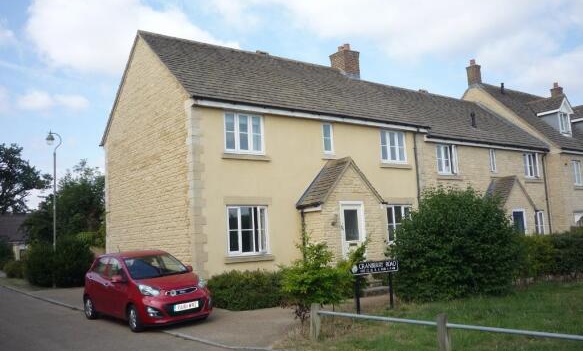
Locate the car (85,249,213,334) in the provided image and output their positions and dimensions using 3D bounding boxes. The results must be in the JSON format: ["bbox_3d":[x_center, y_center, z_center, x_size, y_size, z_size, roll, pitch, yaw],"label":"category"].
[{"bbox_3d":[-3.139,2.363,11.623,1.620,1.480,3.595,0,-6,-40],"label":"car"}]

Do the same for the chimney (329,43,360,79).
[{"bbox_3d":[2.195,-4.635,22.089,0.830,1.530,0.900,2,-8,-36],"label":"chimney"}]

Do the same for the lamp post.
[{"bbox_3d":[-9.881,1.340,22.423,0.610,6.600,0.340,2,-8,-36],"label":"lamp post"}]

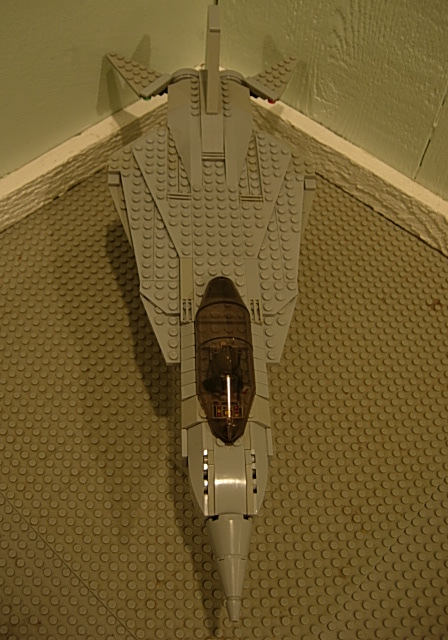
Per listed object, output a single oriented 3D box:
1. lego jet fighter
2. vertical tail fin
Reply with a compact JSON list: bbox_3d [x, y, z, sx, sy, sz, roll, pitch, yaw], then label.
[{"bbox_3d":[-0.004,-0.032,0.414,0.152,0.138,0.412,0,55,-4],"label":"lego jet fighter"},{"bbox_3d":[-0.008,-0.192,0.474,0.008,0.053,0.062,0,55,-4],"label":"vertical tail fin"}]

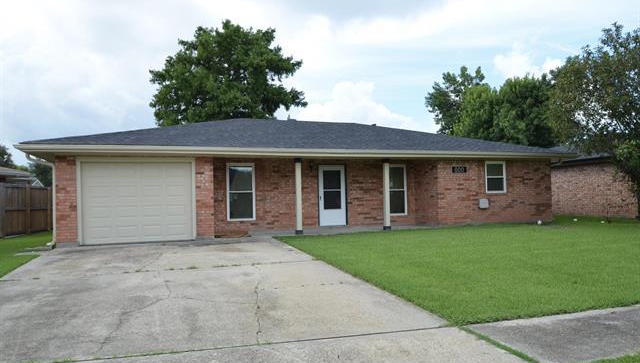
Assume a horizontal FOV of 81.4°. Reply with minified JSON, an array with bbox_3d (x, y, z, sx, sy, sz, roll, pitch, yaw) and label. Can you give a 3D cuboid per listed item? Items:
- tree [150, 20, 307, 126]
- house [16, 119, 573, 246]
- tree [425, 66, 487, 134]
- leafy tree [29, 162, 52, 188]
[{"bbox_3d":[-6.801,-5.051,27.901,11.400,14.120,11.400,0,-1,-14],"label":"tree"},{"bbox_3d":[-0.666,-0.459,16.534,16.750,4.440,11.700,0,-1,-16],"label":"house"},{"bbox_3d":[12.522,-4.168,32.916,7.000,12.050,7.000,-1,-1,21],"label":"tree"},{"bbox_3d":[-31.166,0.169,41.968,3.800,4.630,3.800,0,-1,-37],"label":"leafy tree"}]

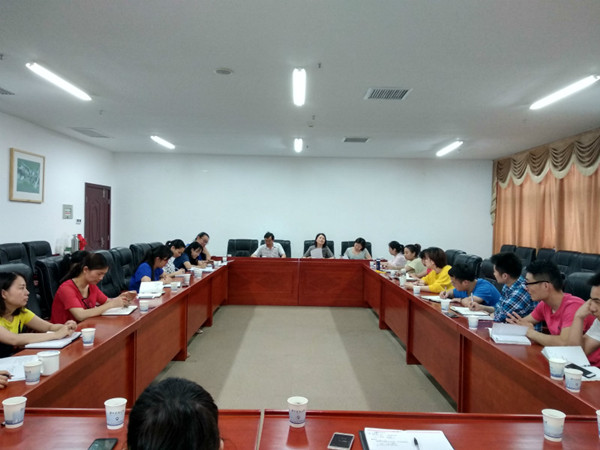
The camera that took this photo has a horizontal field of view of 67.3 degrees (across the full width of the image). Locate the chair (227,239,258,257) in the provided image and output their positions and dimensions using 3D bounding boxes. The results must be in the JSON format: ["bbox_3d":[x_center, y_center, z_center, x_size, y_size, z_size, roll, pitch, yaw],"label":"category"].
[{"bbox_3d":[-1.106,0.833,8.518,0.610,1.074,0.660,1,0,-1],"label":"chair"}]

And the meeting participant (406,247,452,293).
[{"bbox_3d":[1.548,0.860,4.970,0.820,1.210,0.550,1,1,-1],"label":"meeting participant"}]

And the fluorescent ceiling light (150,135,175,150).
[{"bbox_3d":[-2.590,-1.558,8.602,0.135,0.075,1.270,1,0,-1],"label":"fluorescent ceiling light"}]

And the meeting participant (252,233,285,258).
[{"bbox_3d":[-0.593,0.763,8.469,0.600,1.240,0.750,1,1,-1],"label":"meeting participant"}]

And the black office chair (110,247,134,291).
[{"bbox_3d":[-2.100,0.840,5.891,0.700,1.080,0.620,1,1,-1],"label":"black office chair"}]

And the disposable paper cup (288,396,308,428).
[{"bbox_3d":[-0.007,0.648,1.550,0.074,0.088,0.074,1,1,-1],"label":"disposable paper cup"}]

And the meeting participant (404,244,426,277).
[{"bbox_3d":[1.582,0.882,6.739,0.750,1.180,0.500,1,0,-1],"label":"meeting participant"}]

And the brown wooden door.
[{"bbox_3d":[-4.037,0.257,8.929,0.100,2.100,1.120,1,1,-1],"label":"brown wooden door"}]

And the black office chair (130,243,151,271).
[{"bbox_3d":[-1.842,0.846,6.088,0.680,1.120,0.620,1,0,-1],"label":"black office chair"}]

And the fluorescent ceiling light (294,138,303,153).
[{"bbox_3d":[-0.032,-1.512,8.681,0.135,0.075,1.270,1,0,-1],"label":"fluorescent ceiling light"}]

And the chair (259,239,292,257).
[{"bbox_3d":[-0.472,0.845,8.524,0.610,1.074,0.660,1,0,-1],"label":"chair"}]

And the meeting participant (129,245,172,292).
[{"bbox_3d":[-1.653,0.807,4.942,0.700,1.167,0.500,1,0,-1],"label":"meeting participant"}]

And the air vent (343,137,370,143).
[{"bbox_3d":[0.931,-1.415,7.482,0.430,0.030,0.430,1,0,-1],"label":"air vent"}]

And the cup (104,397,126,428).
[{"bbox_3d":[-0.636,0.651,1.552,0.073,0.085,0.073,1,0,-1],"label":"cup"}]

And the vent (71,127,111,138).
[{"bbox_3d":[-3.698,-1.629,8.024,0.403,0.040,0.898,1,0,-1],"label":"vent"}]

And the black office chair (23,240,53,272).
[{"bbox_3d":[-3.592,0.797,6.493,0.700,1.090,0.620,1,1,-1],"label":"black office chair"}]

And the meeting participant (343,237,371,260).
[{"bbox_3d":[1.106,0.854,8.634,0.520,1.200,0.750,1,0,-1],"label":"meeting participant"}]

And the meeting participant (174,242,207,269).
[{"bbox_3d":[-1.629,0.837,6.840,0.750,1.140,0.500,1,0,-1],"label":"meeting participant"}]

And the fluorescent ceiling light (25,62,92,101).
[{"bbox_3d":[-2.558,-1.526,4.888,0.135,0.075,1.240,1,0,-1],"label":"fluorescent ceiling light"}]

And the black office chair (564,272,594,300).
[{"bbox_3d":[2.077,0.933,3.748,0.660,1.074,0.610,1,0,-1],"label":"black office chair"}]

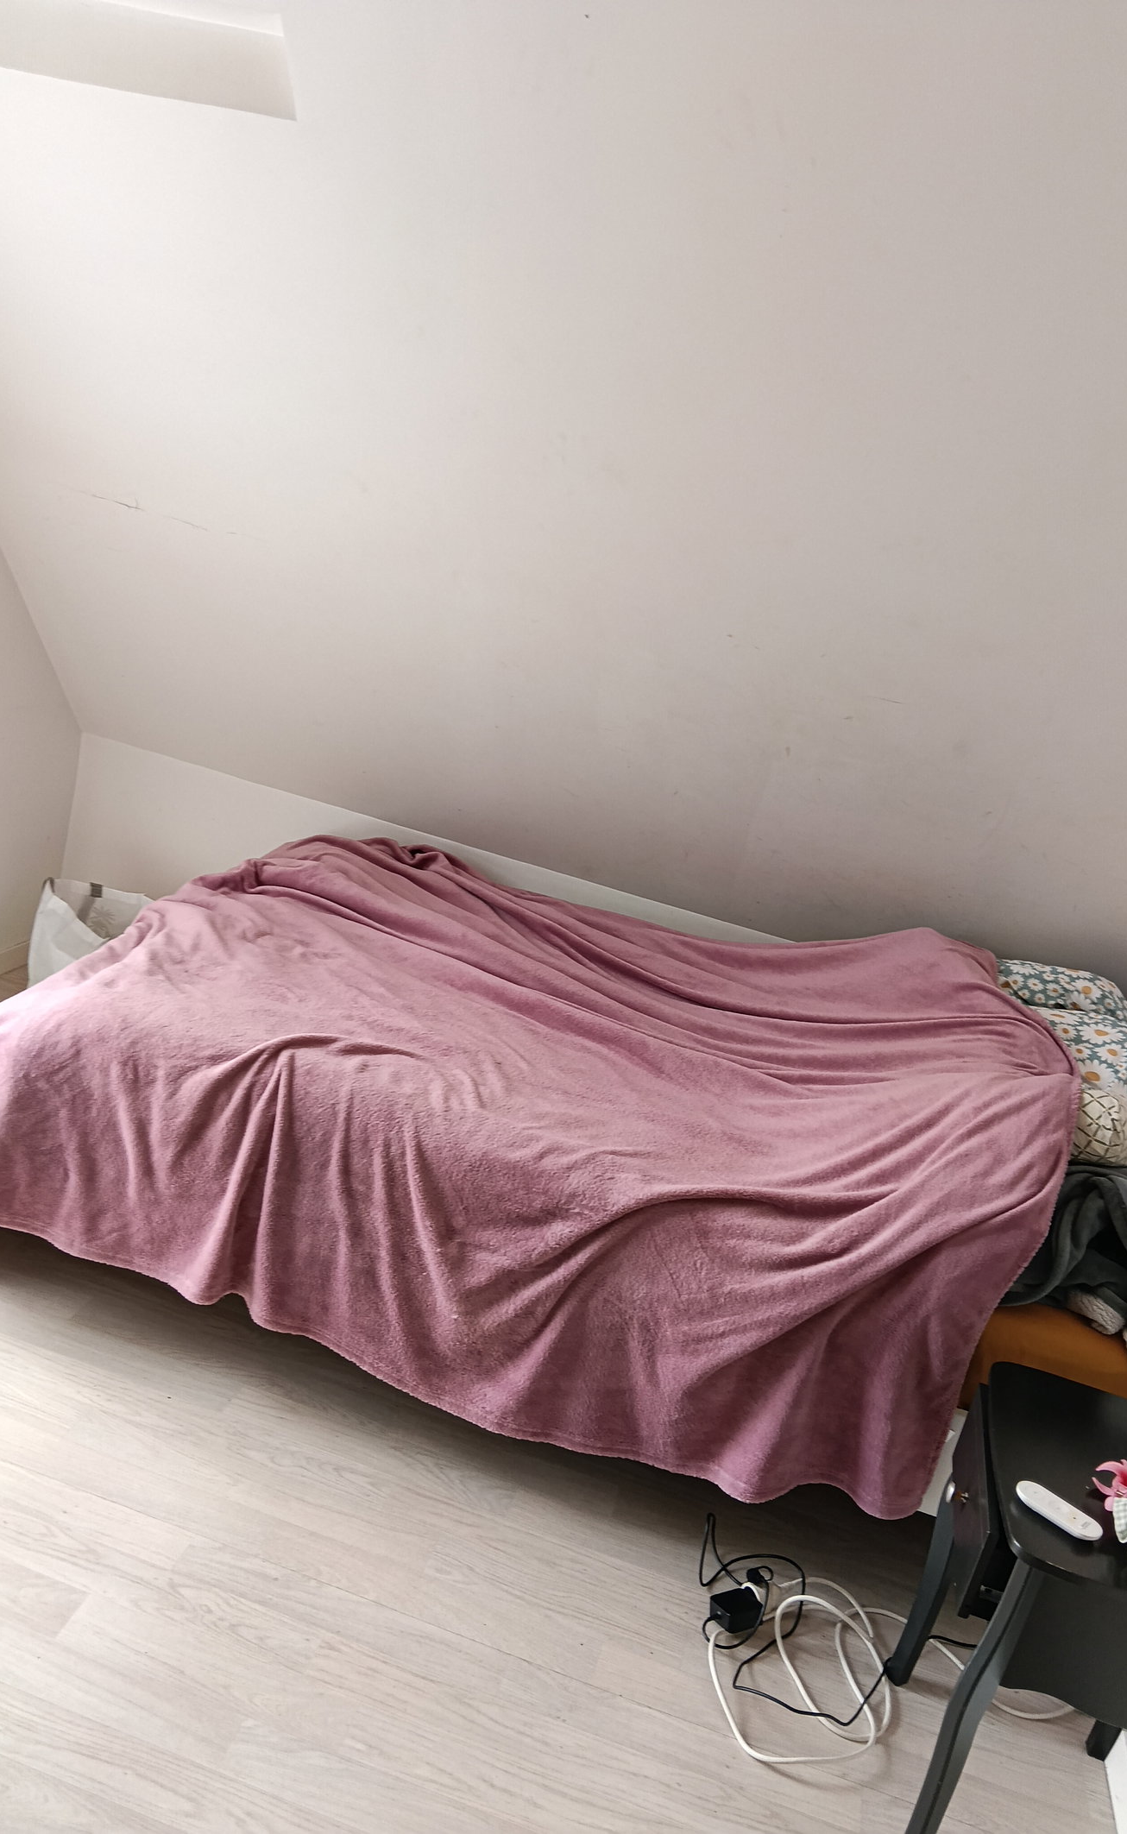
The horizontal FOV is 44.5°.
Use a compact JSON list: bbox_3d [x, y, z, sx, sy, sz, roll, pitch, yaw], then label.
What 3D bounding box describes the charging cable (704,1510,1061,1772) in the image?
[{"bbox_3d":[0.488,1.114,2.049,0.610,0.075,0.440,16,15,8],"label":"charging cable"}]

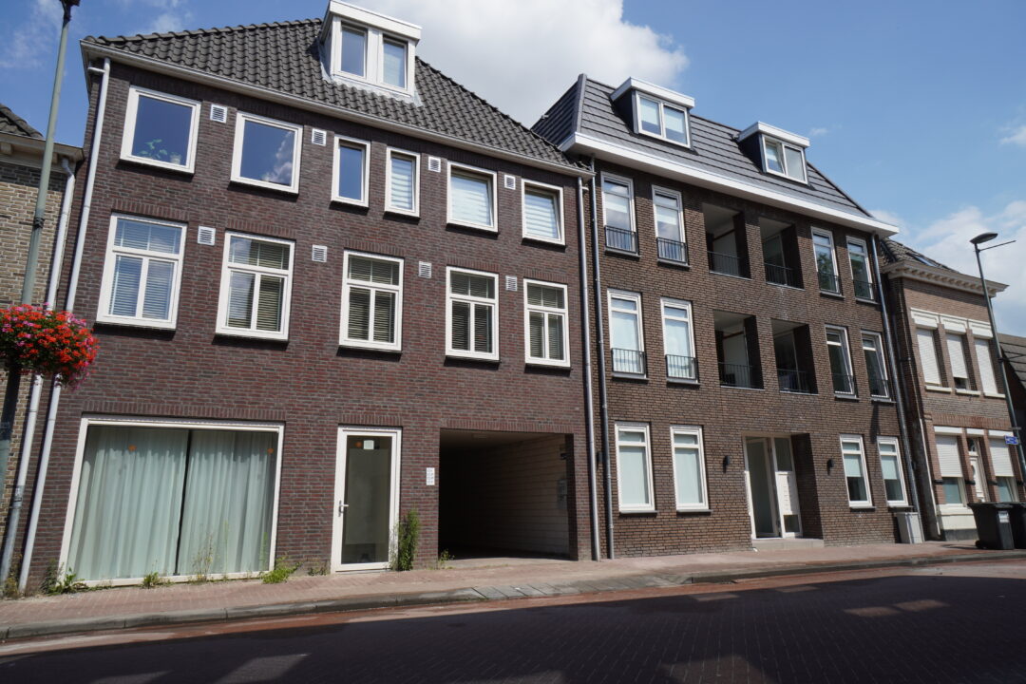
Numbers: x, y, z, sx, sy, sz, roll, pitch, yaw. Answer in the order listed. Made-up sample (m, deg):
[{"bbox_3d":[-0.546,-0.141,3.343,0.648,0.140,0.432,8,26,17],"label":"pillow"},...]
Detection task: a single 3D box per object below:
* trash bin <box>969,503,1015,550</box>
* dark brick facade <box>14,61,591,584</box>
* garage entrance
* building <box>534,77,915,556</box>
[{"bbox_3d":[11.743,4.470,15.239,0.580,1.070,0.730,4,-15,-16],"label":"trash bin"},{"bbox_3d":[-2.636,-0.163,11.331,9.267,8.116,0.600,6,-16,-26],"label":"dark brick facade"},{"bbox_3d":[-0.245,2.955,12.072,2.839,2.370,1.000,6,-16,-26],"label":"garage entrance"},{"bbox_3d":[4.371,-0.209,19.698,11.395,12.309,9.480,6,-16,-26],"label":"building"}]

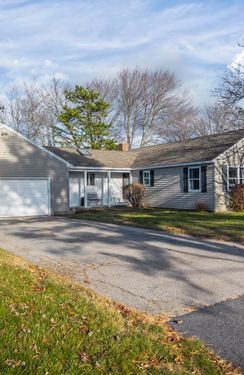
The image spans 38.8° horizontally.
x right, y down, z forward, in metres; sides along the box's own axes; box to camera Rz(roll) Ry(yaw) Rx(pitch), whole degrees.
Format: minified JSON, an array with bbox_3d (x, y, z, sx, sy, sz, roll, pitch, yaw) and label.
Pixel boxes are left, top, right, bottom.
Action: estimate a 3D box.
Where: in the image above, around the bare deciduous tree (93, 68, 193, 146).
[{"bbox_3d":[2.600,-7.100,46.000,13.500,17.600,12.500,0,0,0],"label":"bare deciduous tree"}]

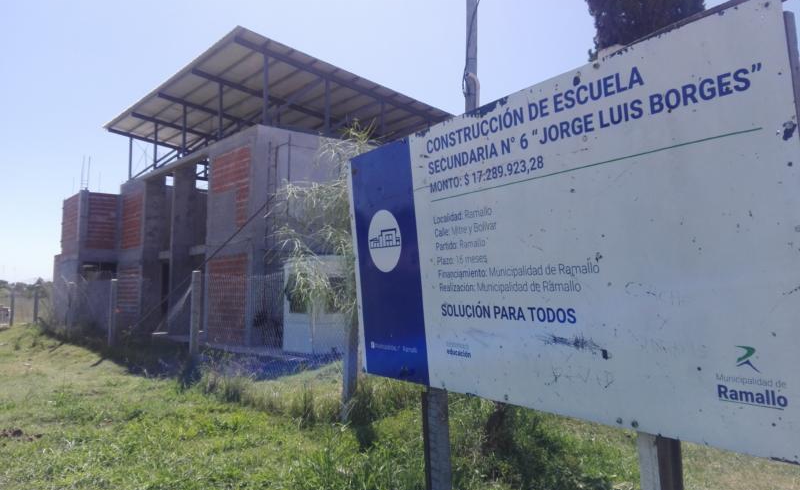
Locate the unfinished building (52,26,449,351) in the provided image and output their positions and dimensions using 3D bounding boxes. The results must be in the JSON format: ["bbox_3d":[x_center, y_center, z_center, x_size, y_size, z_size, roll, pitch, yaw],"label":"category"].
[{"bbox_3d":[-7.153,-0.851,26.557,9.848,8.678,19.256,3,-5,-39],"label":"unfinished building"}]

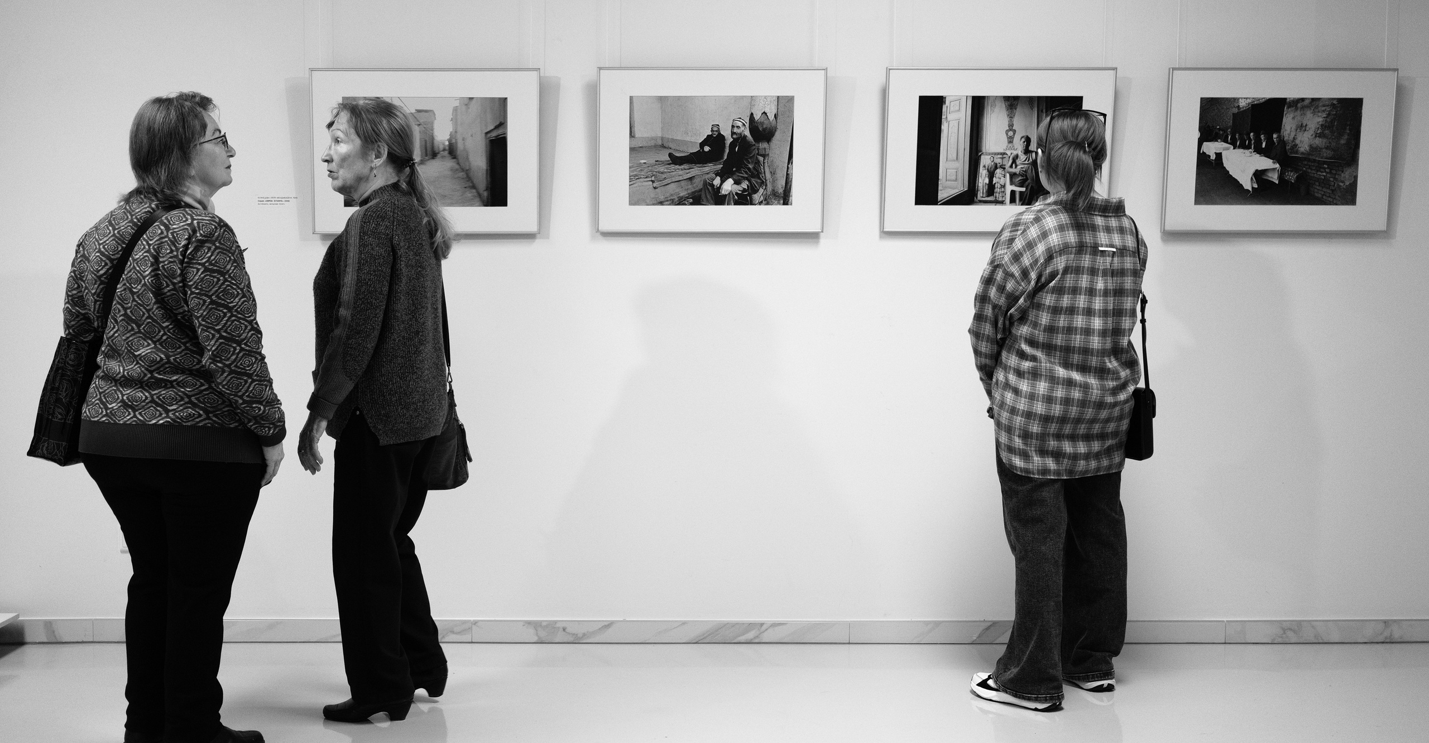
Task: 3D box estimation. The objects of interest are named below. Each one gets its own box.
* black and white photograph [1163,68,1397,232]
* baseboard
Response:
[{"bbox_3d":[1.724,-0.676,4.255,0.700,0.500,0.025,0,7,0],"label":"black and white photograph"},{"bbox_3d":[0.005,0.824,4.392,4.600,0.080,0.018,0,4,0],"label":"baseboard"}]

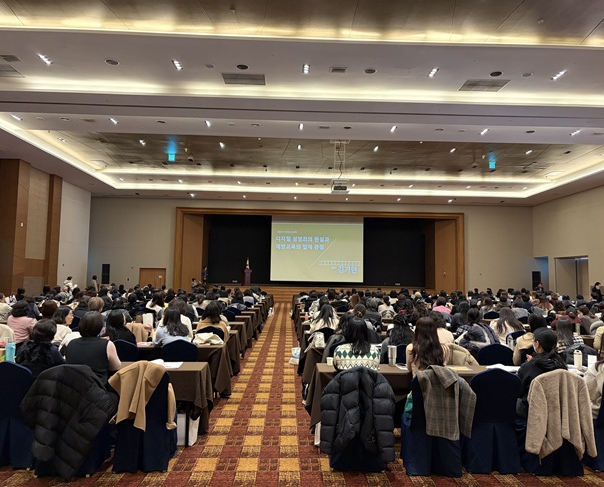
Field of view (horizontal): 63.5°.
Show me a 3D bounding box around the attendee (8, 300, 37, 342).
[{"bbox_3d":[-4.273,1.480,7.420,0.480,1.220,0.720,1,-4,-1],"label":"attendee"}]

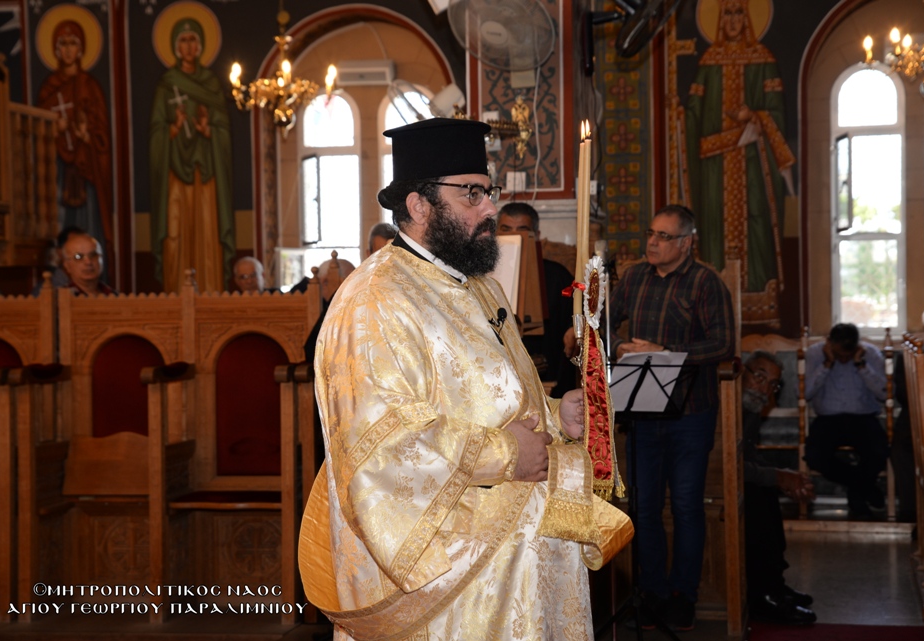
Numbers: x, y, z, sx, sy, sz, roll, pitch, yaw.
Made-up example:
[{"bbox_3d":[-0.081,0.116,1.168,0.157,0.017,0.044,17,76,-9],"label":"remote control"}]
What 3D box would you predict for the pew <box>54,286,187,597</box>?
[{"bbox_3d":[-1.571,0.572,8.257,0.640,1.460,0.500,-1,0,11],"label":"pew"}]

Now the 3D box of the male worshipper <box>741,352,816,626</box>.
[{"bbox_3d":[1.240,0.760,8.500,0.760,1.220,0.520,-1,0,15],"label":"male worshipper"}]

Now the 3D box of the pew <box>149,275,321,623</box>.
[{"bbox_3d":[-0.993,0.544,8.187,0.640,1.500,0.500,-1,0,11],"label":"pew"}]

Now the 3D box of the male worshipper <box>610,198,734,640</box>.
[{"bbox_3d":[0.870,0.392,7.750,0.510,1.740,0.350,-1,0,30],"label":"male worshipper"}]

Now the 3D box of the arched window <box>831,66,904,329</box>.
[{"bbox_3d":[2.721,-0.810,12.500,0.490,1.780,0.110,-1,0,15],"label":"arched window"}]

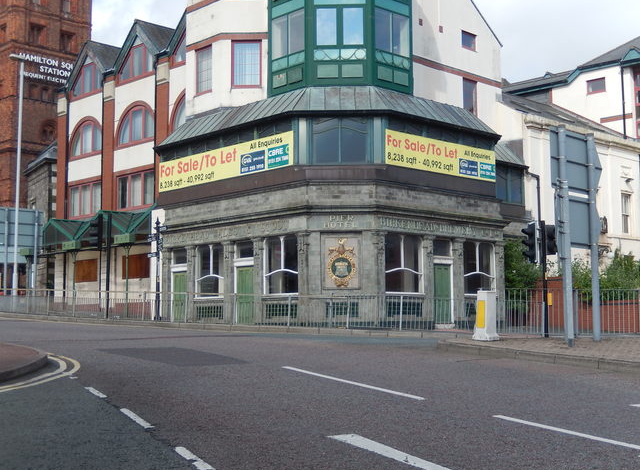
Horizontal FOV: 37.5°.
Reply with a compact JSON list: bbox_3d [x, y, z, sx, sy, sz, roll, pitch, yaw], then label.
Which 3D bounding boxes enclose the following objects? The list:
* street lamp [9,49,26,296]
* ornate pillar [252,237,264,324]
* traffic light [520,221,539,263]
[{"bbox_3d":[-12.895,-2.261,39.554,0.660,10.986,0.280,4,-7,-37],"label":"street lamp"},{"bbox_3d":[-2.196,1.696,34.095,0.280,3.124,0.430,4,-7,-41],"label":"ornate pillar"},{"bbox_3d":[5.886,0.216,26.500,0.320,1.137,0.470,2,-6,-19],"label":"traffic light"}]

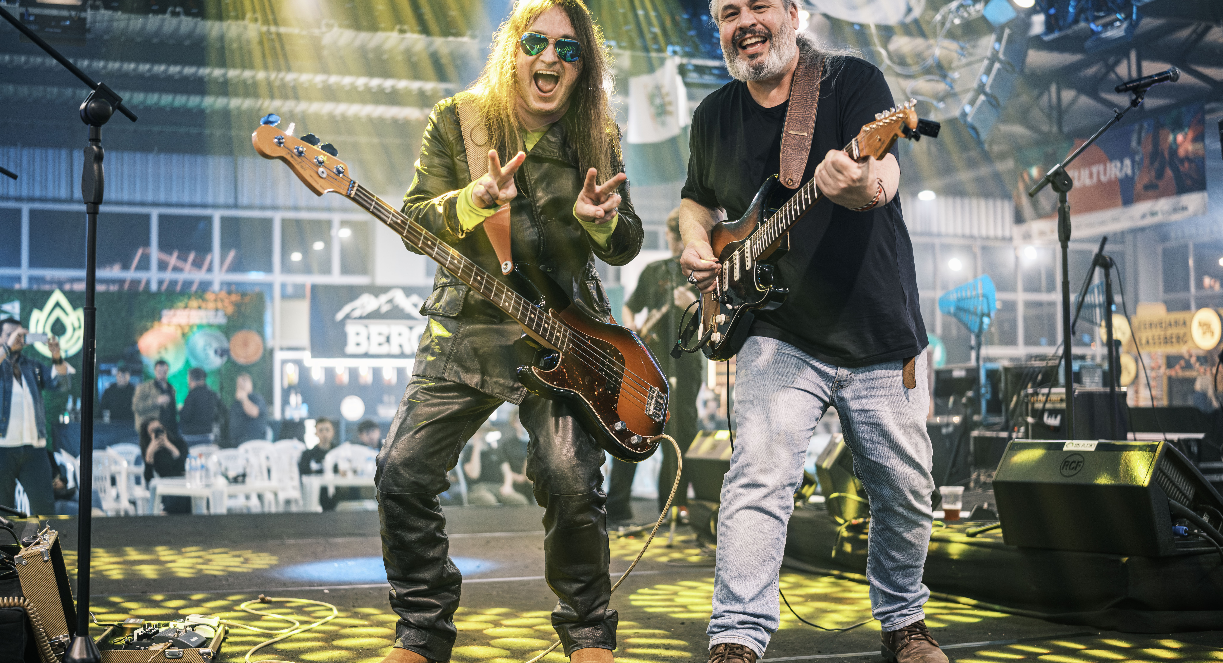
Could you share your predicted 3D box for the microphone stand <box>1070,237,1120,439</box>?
[{"bbox_3d":[2.170,0.184,6.100,0.600,1.187,0.600,-1,-4,11],"label":"microphone stand"}]

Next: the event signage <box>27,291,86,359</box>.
[{"bbox_3d":[-6.679,-0.092,16.800,0.680,0.830,0.060,1,-3,-17],"label":"event signage"}]

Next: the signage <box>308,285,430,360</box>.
[{"bbox_3d":[-3.060,-0.140,19.500,2.280,1.060,0.050,1,-4,-16],"label":"signage"}]

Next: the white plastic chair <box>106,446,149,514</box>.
[{"bbox_3d":[-5.144,1.632,14.800,0.530,0.850,0.530,2,-4,-30],"label":"white plastic chair"}]

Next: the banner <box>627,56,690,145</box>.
[{"bbox_3d":[0.323,-1.604,9.700,0.440,0.610,0.100,1,-3,-15],"label":"banner"}]

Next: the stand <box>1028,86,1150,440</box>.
[{"bbox_3d":[1.573,-0.070,4.800,0.620,1.540,0.600,-1,-4,6],"label":"stand"}]

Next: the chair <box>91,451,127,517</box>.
[{"bbox_3d":[-4.796,1.556,13.300,0.540,0.850,0.540,3,-5,-41],"label":"chair"}]

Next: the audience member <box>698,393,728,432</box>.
[{"bbox_3d":[1.681,1.787,23.000,0.500,1.600,0.400,0,-4,0],"label":"audience member"}]

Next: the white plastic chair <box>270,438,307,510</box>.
[{"bbox_3d":[-3.354,1.566,14.400,0.530,0.860,0.530,-1,-4,14],"label":"white plastic chair"}]

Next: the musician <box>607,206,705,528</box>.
[{"bbox_3d":[0.250,0.197,7.839,0.620,1.800,0.480,-1,-3,7],"label":"musician"}]

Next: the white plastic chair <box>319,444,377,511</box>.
[{"bbox_3d":[-2.135,1.361,11.576,0.560,0.860,0.560,0,-3,-9],"label":"white plastic chair"}]

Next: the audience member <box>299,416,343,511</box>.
[{"bbox_3d":[-2.595,1.352,12.500,0.500,1.180,0.750,0,-4,-9],"label":"audience member"}]

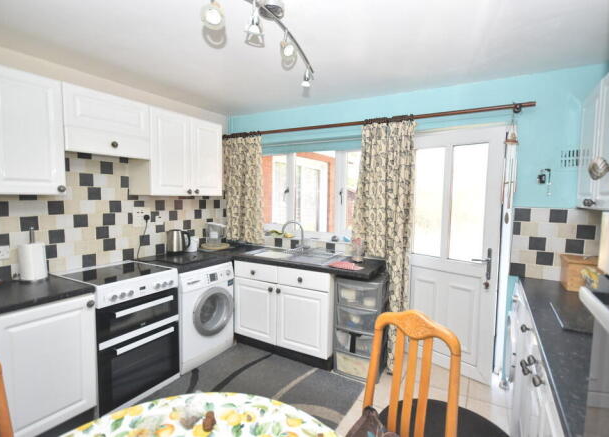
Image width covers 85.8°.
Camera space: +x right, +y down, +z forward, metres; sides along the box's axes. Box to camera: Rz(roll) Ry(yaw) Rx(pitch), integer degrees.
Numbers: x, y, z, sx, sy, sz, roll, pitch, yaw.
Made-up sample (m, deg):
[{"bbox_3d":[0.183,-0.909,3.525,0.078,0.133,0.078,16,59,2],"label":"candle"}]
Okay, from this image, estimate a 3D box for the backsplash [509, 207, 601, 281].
[{"bbox_3d":[1.755,0.186,2.313,0.496,0.516,0.020,3,5,30],"label":"backsplash"}]

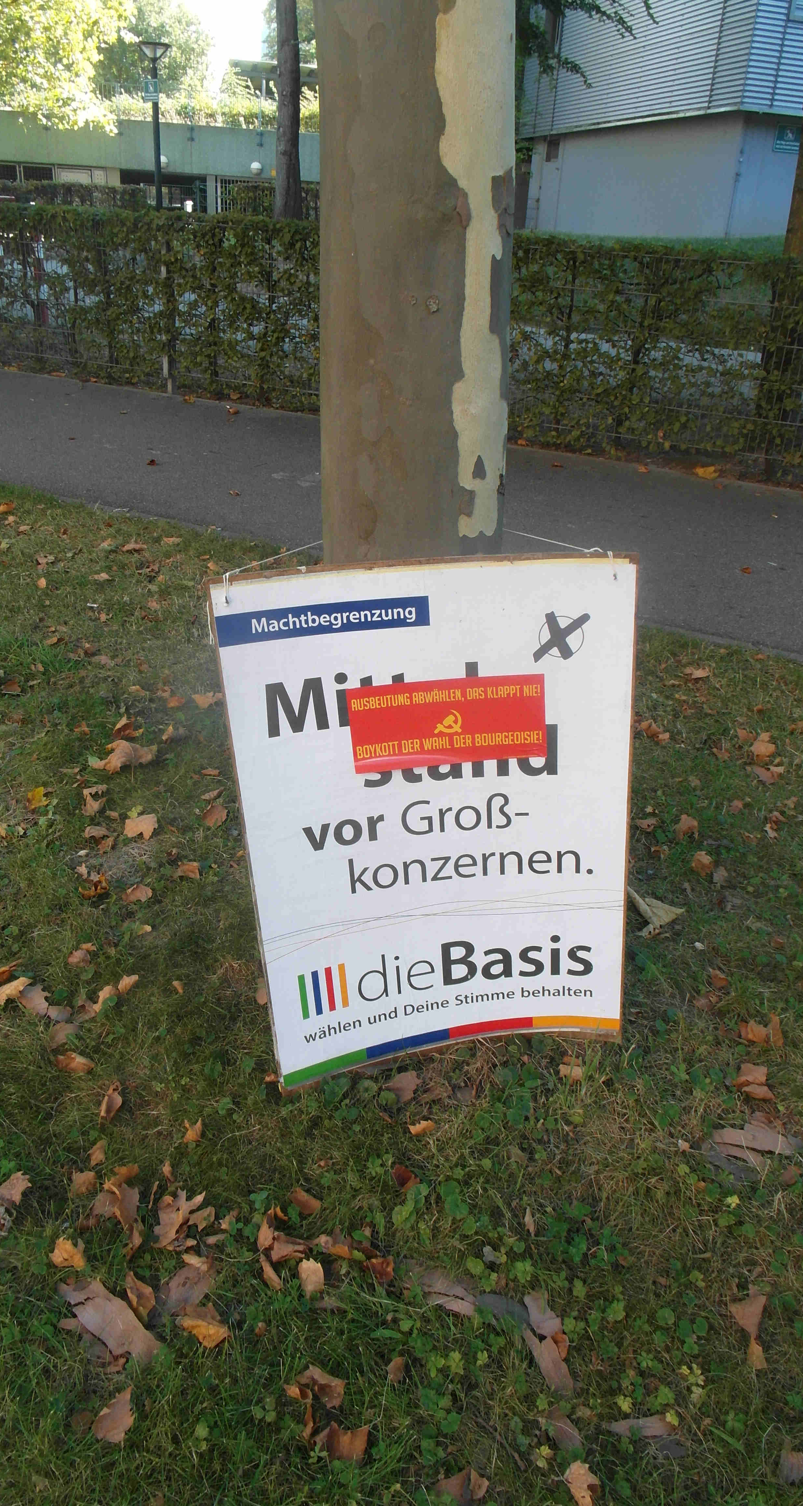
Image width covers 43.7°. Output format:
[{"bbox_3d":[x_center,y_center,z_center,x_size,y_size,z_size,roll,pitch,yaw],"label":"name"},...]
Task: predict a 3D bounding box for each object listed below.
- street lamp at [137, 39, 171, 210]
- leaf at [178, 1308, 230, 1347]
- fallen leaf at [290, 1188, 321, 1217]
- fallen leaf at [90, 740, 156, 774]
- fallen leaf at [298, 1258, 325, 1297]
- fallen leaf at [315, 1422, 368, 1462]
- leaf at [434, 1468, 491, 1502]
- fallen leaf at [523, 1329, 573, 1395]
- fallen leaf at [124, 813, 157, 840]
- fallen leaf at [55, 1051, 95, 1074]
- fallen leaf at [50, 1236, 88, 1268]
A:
[{"bbox_3d":[-4.060,-9.676,16.885,0.530,3.864,0.530,3,27,0],"label":"street lamp"},{"bbox_3d":[-0.251,0.742,1.300,0.072,0.025,0.034,16,30,21],"label":"leaf"},{"bbox_3d":[-0.142,0.656,1.466,0.046,0.018,0.026,18,31,24],"label":"fallen leaf"},{"bbox_3d":[-0.716,0.007,2.589,0.170,0.050,0.096,-5,28,-16],"label":"fallen leaf"},{"bbox_3d":[-0.124,0.725,1.387,0.032,0.030,0.044,-7,28,-20],"label":"fallen leaf"},{"bbox_3d":[-0.071,0.809,1.176,0.061,0.030,0.034,4,27,1],"label":"fallen leaf"},{"bbox_3d":[0.069,0.830,1.133,0.061,0.025,0.035,-2,29,-12],"label":"leaf"},{"bbox_3d":[0.187,0.765,1.267,0.034,0.015,0.083,-7,30,-19],"label":"fallen leaf"},{"bbox_3d":[-0.604,0.174,2.323,0.075,0.030,0.072,-5,28,-15],"label":"fallen leaf"},{"bbox_3d":[-0.553,0.525,1.692,0.069,0.022,0.026,12,29,14],"label":"fallen leaf"},{"bbox_3d":[-0.455,0.689,1.379,0.053,0.020,0.039,5,27,5],"label":"fallen leaf"}]

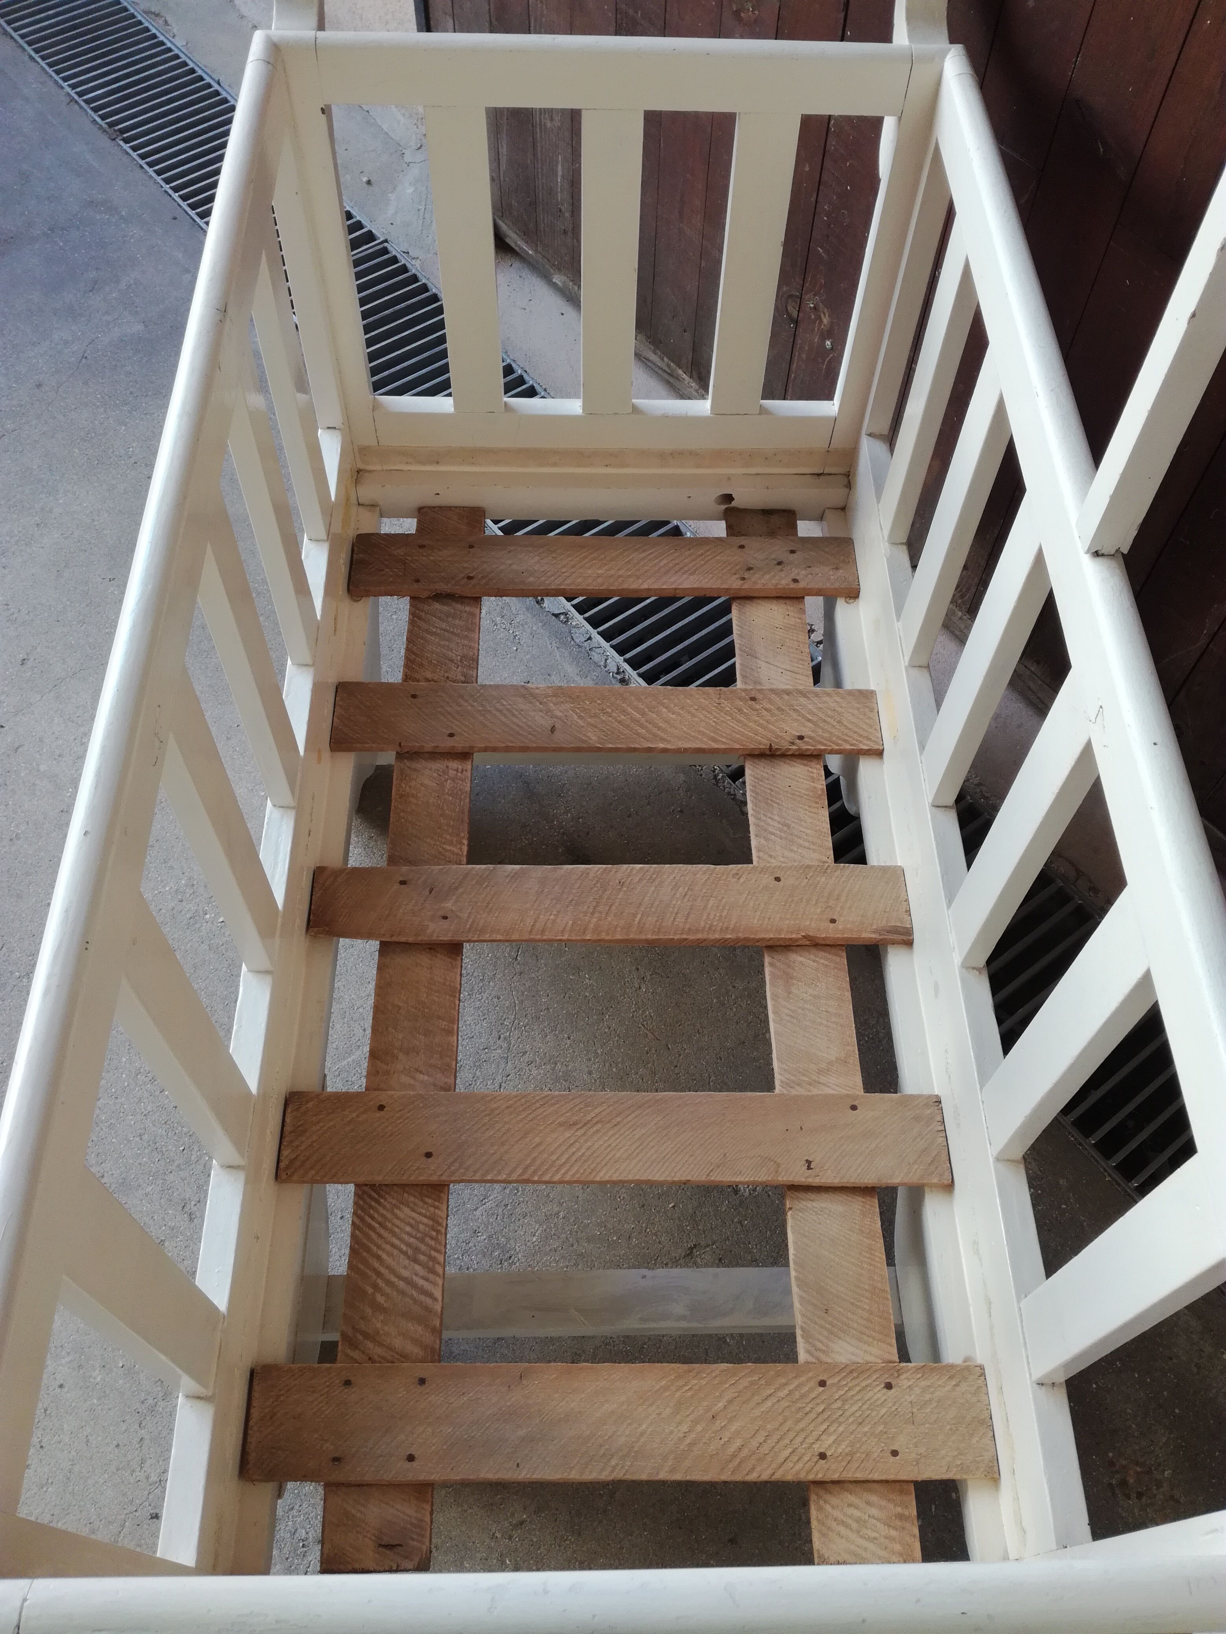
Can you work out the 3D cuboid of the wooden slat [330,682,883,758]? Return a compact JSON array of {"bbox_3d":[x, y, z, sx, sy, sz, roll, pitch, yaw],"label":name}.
[{"bbox_3d":[-0.005,-0.107,1.407,0.600,0.012,0.082,0,58,-1],"label":"wooden slat"}]

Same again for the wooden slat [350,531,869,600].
[{"bbox_3d":[-0.009,-0.301,1.530,0.601,0.013,0.084,0,58,-1],"label":"wooden slat"}]

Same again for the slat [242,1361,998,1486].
[{"bbox_3d":[0.007,0.490,1.032,0.600,0.011,0.085,0,58,-1],"label":"slat"}]

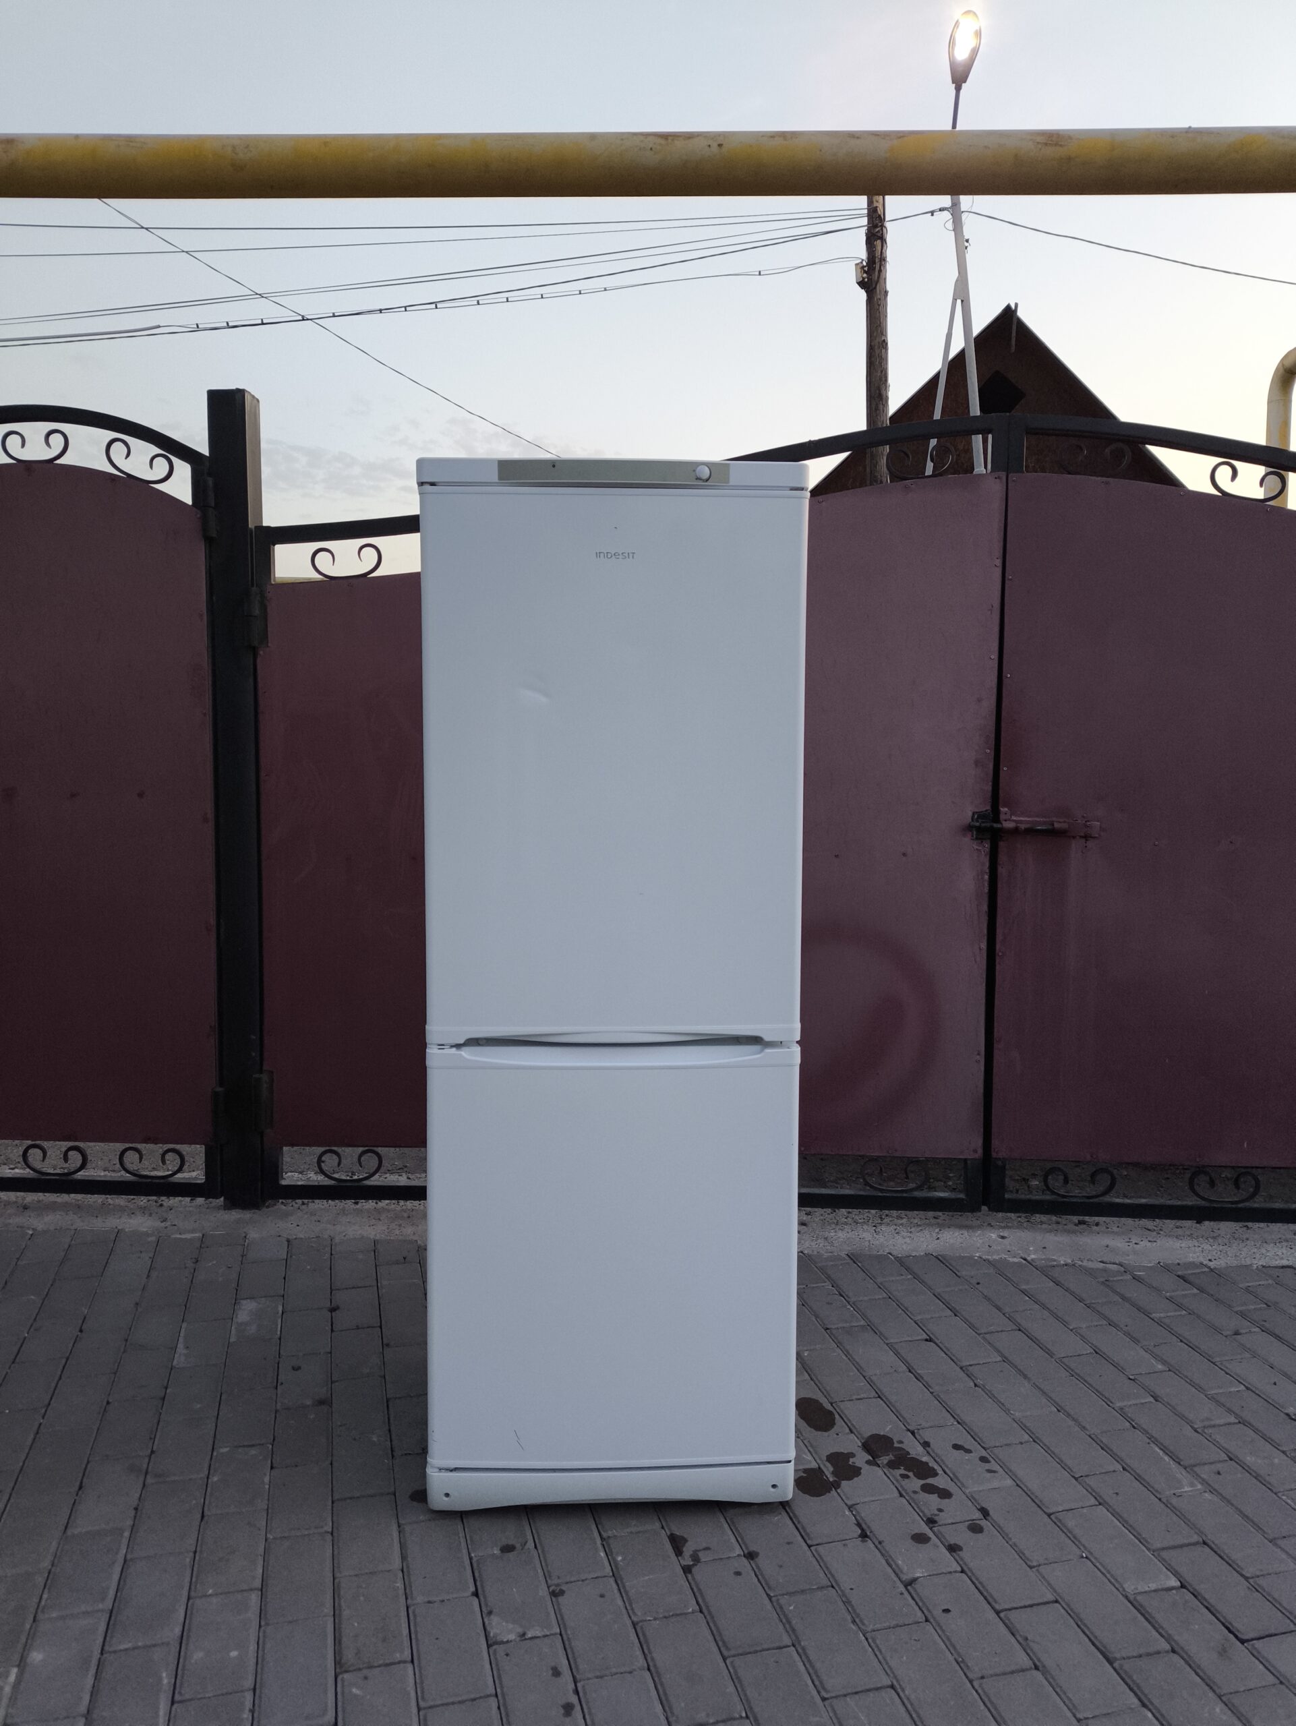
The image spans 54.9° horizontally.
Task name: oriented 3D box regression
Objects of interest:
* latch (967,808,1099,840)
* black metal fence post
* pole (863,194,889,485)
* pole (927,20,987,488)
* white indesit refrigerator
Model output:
[{"bbox_3d":[0.999,-0.101,3.220,0.338,0.080,0.050,1,4,5],"label":"latch"},{"bbox_3d":[-1.099,-0.147,3.370,0.100,2.179,0.100,0,4,3],"label":"black metal fence post"},{"bbox_3d":[2.296,-3.206,12.598,0.220,6.960,0.220,1,4,11],"label":"pole"},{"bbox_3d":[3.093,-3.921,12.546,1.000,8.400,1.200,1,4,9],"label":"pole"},{"bbox_3d":[-0.069,0.194,2.292,0.600,1.670,0.640,0,4,-3],"label":"white indesit refrigerator"}]

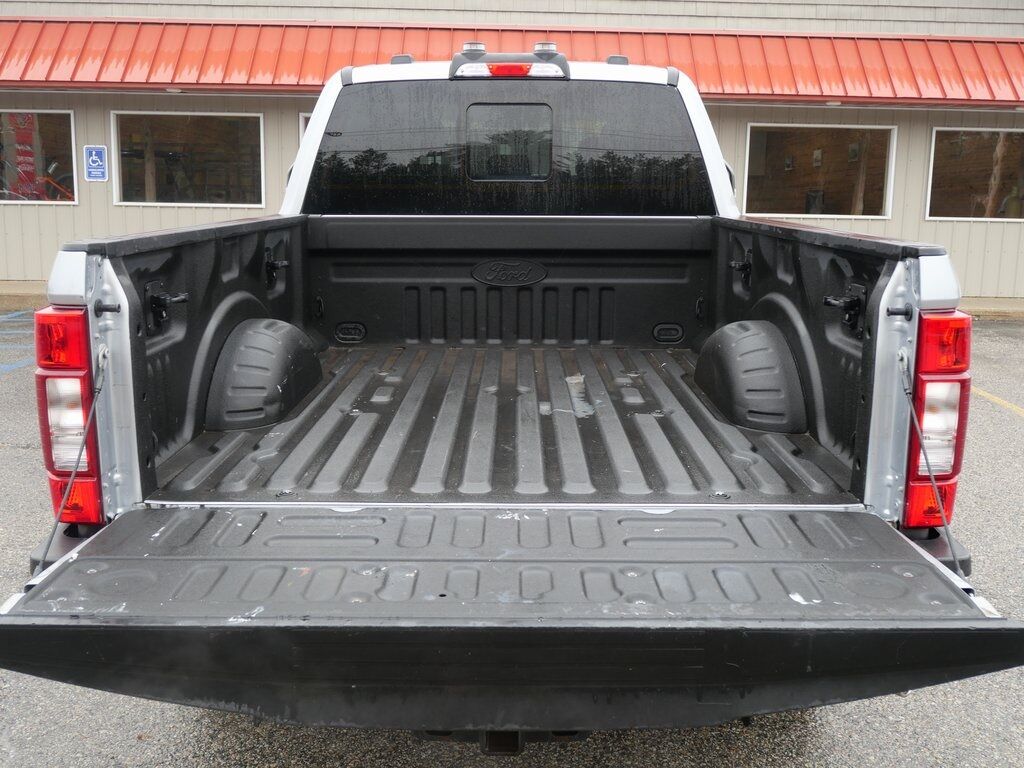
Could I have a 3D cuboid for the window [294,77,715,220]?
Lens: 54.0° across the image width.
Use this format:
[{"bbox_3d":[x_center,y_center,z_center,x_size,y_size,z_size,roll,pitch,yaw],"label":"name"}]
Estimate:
[{"bbox_3d":[-0.009,-0.983,4.194,1.700,0.585,0.080,0,3,0],"label":"window"}]

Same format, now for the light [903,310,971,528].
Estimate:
[{"bbox_3d":[0.869,0.067,2.089,0.130,0.450,0.135,0,11,0],"label":"light"}]

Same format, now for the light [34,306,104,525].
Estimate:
[{"bbox_3d":[-0.911,0.059,2.095,0.130,0.450,0.135,0,11,0],"label":"light"}]

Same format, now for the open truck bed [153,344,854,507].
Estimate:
[{"bbox_3d":[-0.017,0.008,3.152,1.590,0.130,2.080,0,11,0],"label":"open truck bed"}]

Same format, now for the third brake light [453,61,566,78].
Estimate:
[{"bbox_3d":[-0.008,-1.304,4.176,0.465,0.068,0.070,0,11,0],"label":"third brake light"}]

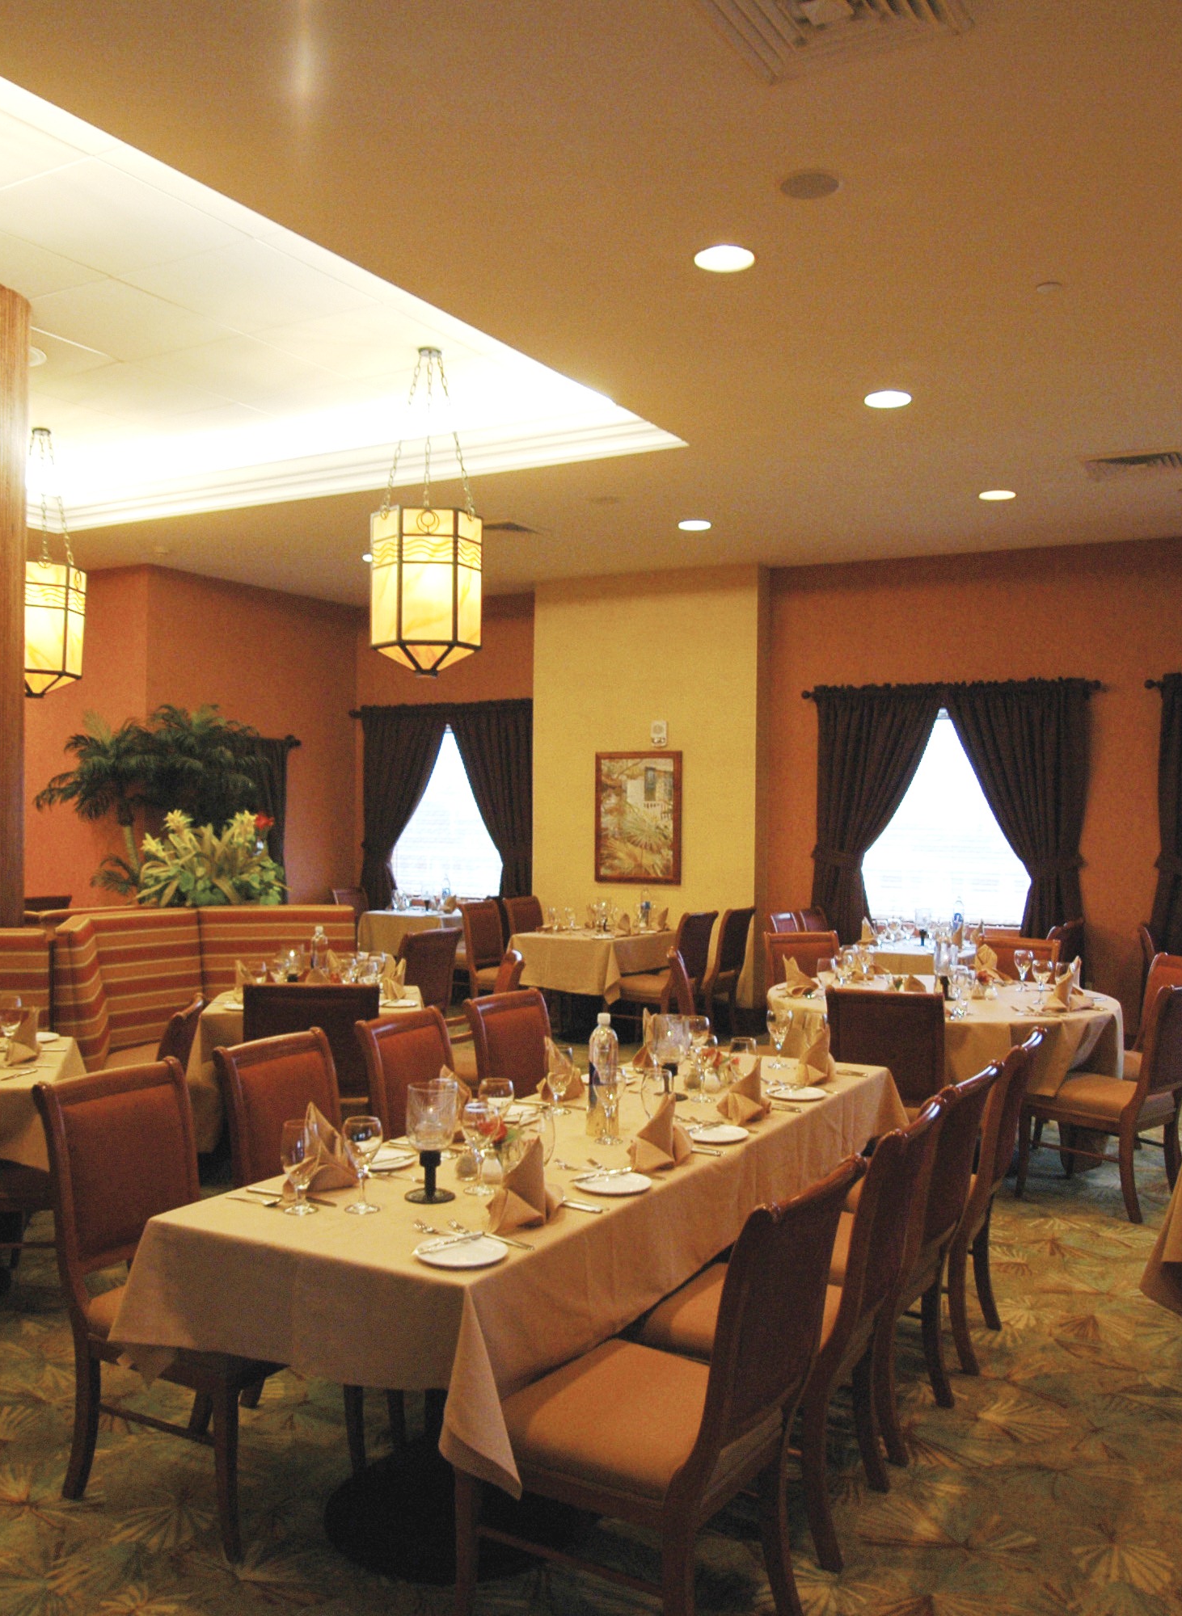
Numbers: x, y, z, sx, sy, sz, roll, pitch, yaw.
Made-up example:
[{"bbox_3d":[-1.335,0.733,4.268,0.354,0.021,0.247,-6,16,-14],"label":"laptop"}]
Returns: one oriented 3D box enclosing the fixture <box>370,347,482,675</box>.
[{"bbox_3d":[-0.759,-1.377,5.984,0.500,1.509,0.440,1,0,-8],"label":"fixture"}]

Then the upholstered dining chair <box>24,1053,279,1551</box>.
[{"bbox_3d":[-0.933,1.141,3.050,0.650,0.953,0.440,1,1,31],"label":"upholstered dining chair"}]

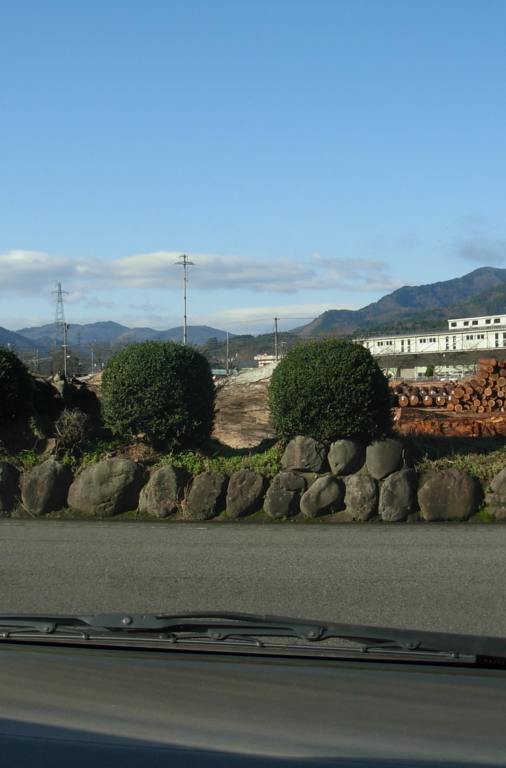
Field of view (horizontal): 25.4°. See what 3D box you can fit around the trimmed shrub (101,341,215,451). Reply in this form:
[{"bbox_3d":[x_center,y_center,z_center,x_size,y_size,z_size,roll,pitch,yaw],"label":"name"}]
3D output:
[{"bbox_3d":[-1.059,0.129,12.600,1.252,1.233,1.227,-1,-1,0],"label":"trimmed shrub"}]

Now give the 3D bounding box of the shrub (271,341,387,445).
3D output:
[{"bbox_3d":[0.819,0.076,12.200,1.298,1.140,1.271,-1,-1,0],"label":"shrub"}]

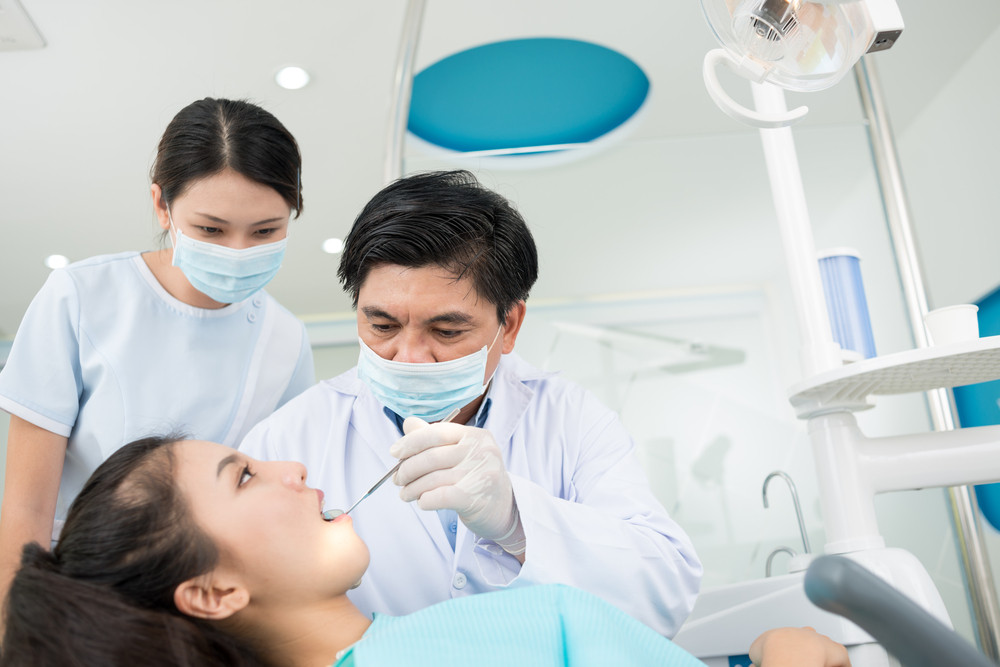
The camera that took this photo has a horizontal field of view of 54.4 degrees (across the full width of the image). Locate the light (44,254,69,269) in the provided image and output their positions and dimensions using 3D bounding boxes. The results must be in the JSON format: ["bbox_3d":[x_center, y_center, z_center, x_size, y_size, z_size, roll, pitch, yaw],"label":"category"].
[{"bbox_3d":[-1.538,-0.249,3.380,0.097,0.030,0.097,2,-32,1],"label":"light"}]

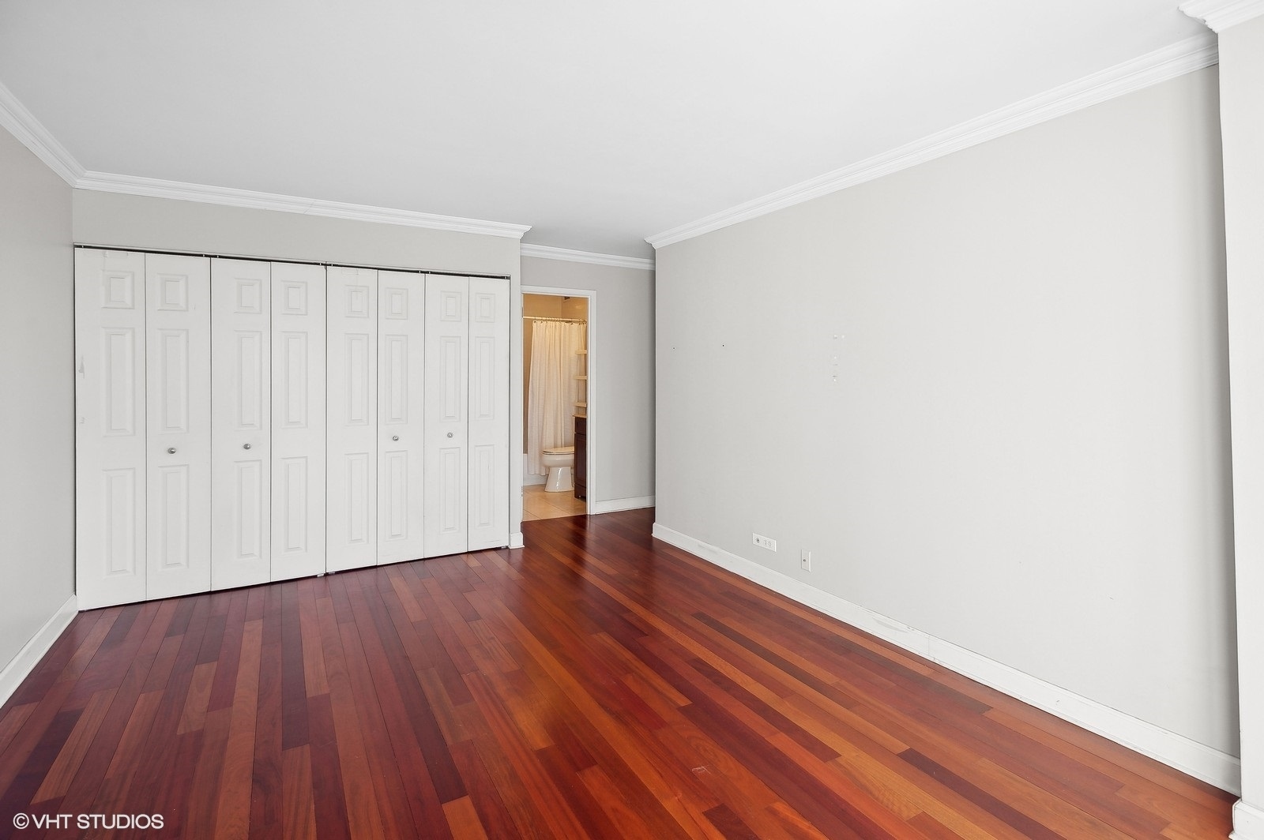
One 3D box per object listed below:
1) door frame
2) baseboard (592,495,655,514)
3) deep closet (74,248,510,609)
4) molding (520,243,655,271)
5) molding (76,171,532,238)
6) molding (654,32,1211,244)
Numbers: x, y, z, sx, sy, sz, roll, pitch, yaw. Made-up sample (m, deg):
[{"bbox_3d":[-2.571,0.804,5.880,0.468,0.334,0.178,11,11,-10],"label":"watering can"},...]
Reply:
[{"bbox_3d":[-0.683,-0.135,5.483,0.754,2.113,0.120,-2,5,-30],"label":"door frame"},{"bbox_3d":[-0.045,0.838,5.862,0.667,0.123,0.022,-2,5,-30],"label":"baseboard"},{"bbox_3d":[-2.122,-0.009,4.135,2.463,2.045,0.600,-2,5,-30],"label":"deep closet"},{"bbox_3d":[-0.396,-1.482,5.452,1.508,0.089,0.067,-2,5,-30],"label":"molding"},{"bbox_3d":[-1.876,-1.337,3.795,2.543,0.087,0.067,-2,5,-30],"label":"molding"},{"bbox_3d":[1.009,-1.307,3.360,0.067,0.088,3.411,-2,5,-30],"label":"molding"}]

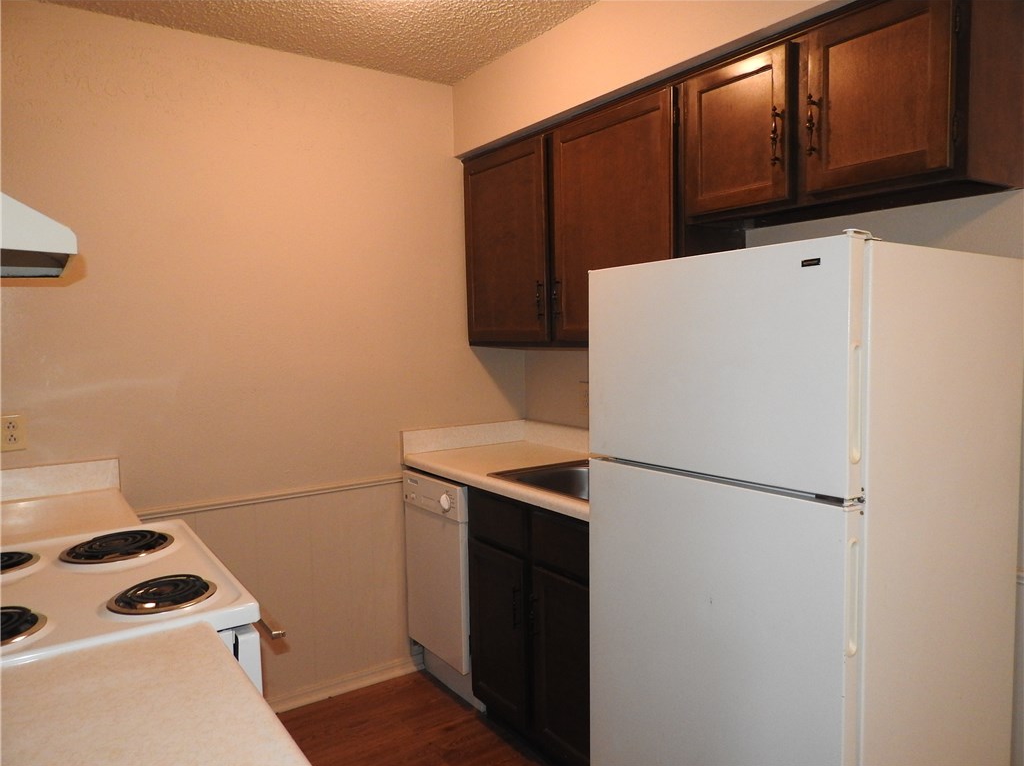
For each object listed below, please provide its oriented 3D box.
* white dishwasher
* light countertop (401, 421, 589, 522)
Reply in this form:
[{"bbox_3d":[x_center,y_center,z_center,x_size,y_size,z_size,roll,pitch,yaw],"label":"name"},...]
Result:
[{"bbox_3d":[-0.069,0.775,2.915,0.582,0.855,0.447,-3,5,-35],"label":"white dishwasher"},{"bbox_3d":[0.161,0.281,2.570,0.613,0.137,1.231,-3,5,-35],"label":"light countertop"}]

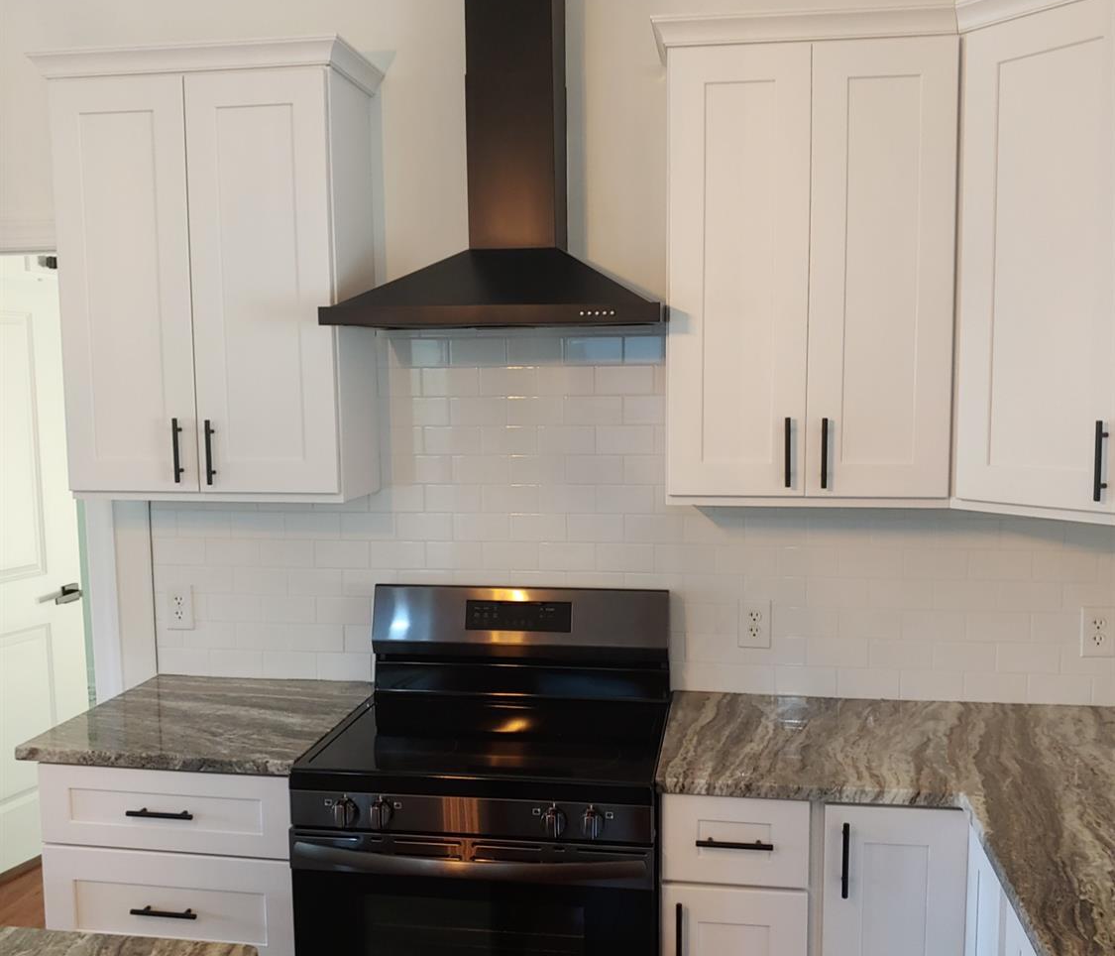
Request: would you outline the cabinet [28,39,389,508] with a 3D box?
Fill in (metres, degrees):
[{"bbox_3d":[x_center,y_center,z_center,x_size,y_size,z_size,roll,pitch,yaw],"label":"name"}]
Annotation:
[{"bbox_3d":[-0.845,-0.488,2.707,0.768,1.071,0.345,0,5,8],"label":"cabinet"}]

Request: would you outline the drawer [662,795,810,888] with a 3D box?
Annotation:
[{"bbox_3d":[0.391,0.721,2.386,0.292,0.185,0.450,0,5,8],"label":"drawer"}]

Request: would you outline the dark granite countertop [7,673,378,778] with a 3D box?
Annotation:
[{"bbox_3d":[-0.837,0.594,2.658,0.655,0.030,0.640,0,5,8],"label":"dark granite countertop"}]

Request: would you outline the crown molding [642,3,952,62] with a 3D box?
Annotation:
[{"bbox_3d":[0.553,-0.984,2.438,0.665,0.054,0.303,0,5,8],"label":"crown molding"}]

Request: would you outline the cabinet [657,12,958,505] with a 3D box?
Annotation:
[{"bbox_3d":[0.566,-0.476,2.506,0.643,1.062,0.340,0,5,8],"label":"cabinet"}]

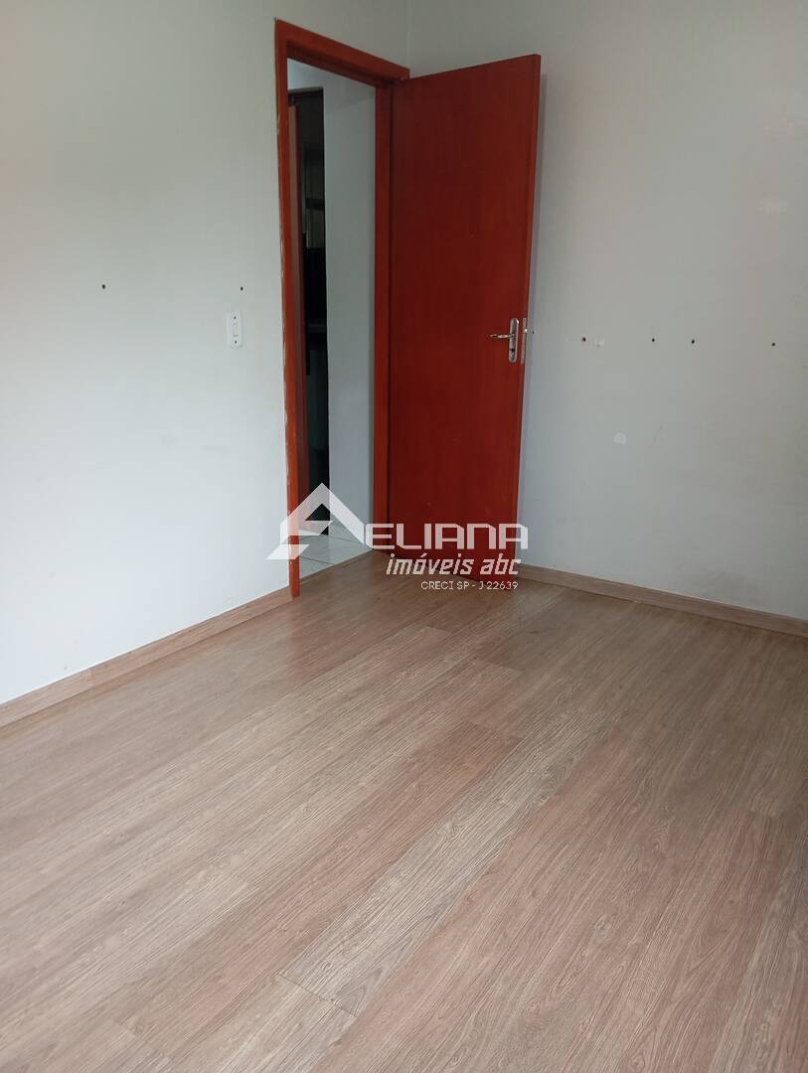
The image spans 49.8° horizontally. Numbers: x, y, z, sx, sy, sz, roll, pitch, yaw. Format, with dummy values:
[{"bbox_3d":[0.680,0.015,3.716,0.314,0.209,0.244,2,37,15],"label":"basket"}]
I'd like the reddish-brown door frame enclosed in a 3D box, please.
[{"bbox_3d":[-0.280,-0.874,3.715,0.140,2.163,0.855,11,19,32],"label":"reddish-brown door frame"}]

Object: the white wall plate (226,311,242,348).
[{"bbox_3d":[-0.602,-0.736,3.095,0.013,0.119,0.073,11,19,31],"label":"white wall plate"}]

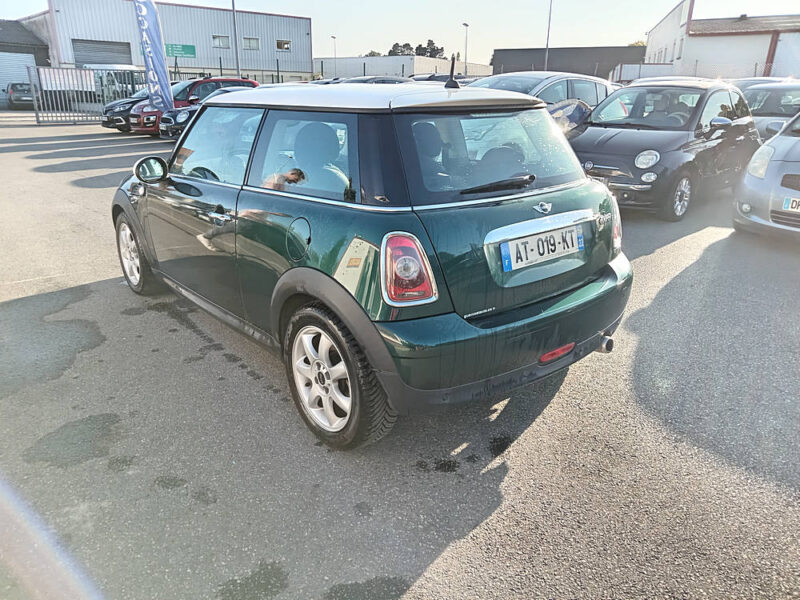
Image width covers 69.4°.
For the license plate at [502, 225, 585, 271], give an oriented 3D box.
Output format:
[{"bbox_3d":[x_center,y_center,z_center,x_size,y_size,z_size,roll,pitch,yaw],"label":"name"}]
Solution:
[{"bbox_3d":[0.588,-0.211,2.319,0.520,0.110,0.020,-16,12,-37],"label":"license plate"}]

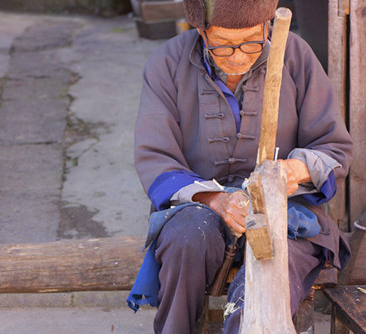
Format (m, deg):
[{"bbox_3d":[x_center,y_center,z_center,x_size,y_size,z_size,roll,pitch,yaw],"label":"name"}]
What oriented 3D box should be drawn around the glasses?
[{"bbox_3d":[0.122,-0.336,3.835,0.138,0.045,0.140,-6,45,0],"label":"glasses"}]

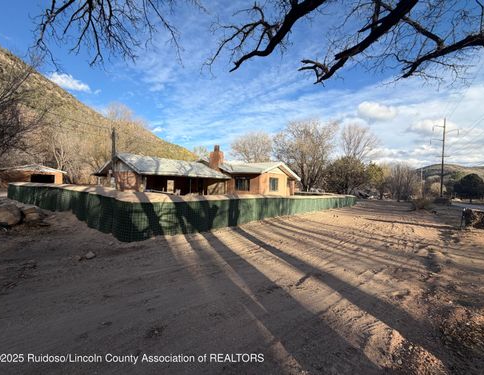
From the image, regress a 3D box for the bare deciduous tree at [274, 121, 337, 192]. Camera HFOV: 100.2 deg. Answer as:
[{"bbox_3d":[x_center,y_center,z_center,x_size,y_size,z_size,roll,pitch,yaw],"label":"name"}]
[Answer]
[{"bbox_3d":[10.816,-4.999,33.949,10.200,13.200,9.600,2,1,0],"label":"bare deciduous tree"}]

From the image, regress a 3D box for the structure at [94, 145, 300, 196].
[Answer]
[{"bbox_3d":[-3.492,-1.404,20.892,11.900,5.500,15.800,2,1,38],"label":"structure"}]

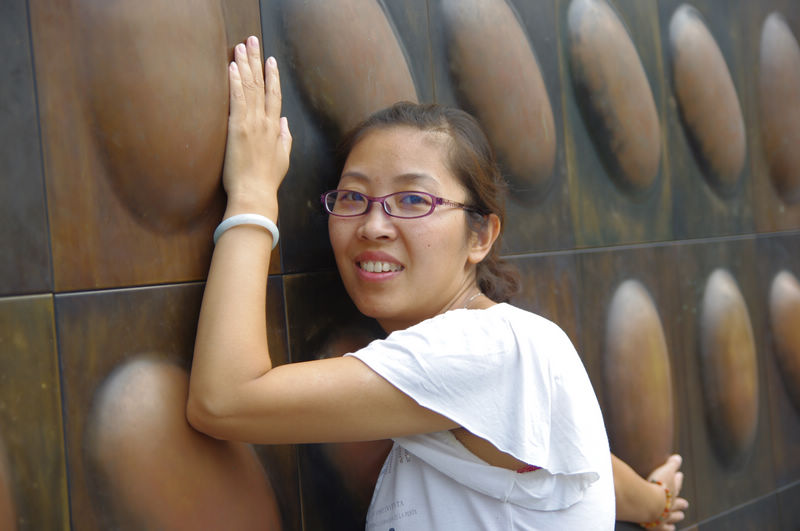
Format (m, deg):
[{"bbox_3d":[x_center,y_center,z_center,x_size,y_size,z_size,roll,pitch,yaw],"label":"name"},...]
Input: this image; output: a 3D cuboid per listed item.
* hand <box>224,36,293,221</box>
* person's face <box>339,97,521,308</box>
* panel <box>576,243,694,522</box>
[{"bbox_3d":[-0.147,-0.143,1.540,0.042,0.182,0.081,-7,-10,36],"label":"hand"},{"bbox_3d":[0.022,-0.058,1.540,0.160,0.220,0.185,0,-9,21],"label":"person's face"},{"bbox_3d":[0.371,0.194,2.207,0.050,0.446,0.315,-5,0,36],"label":"panel"}]

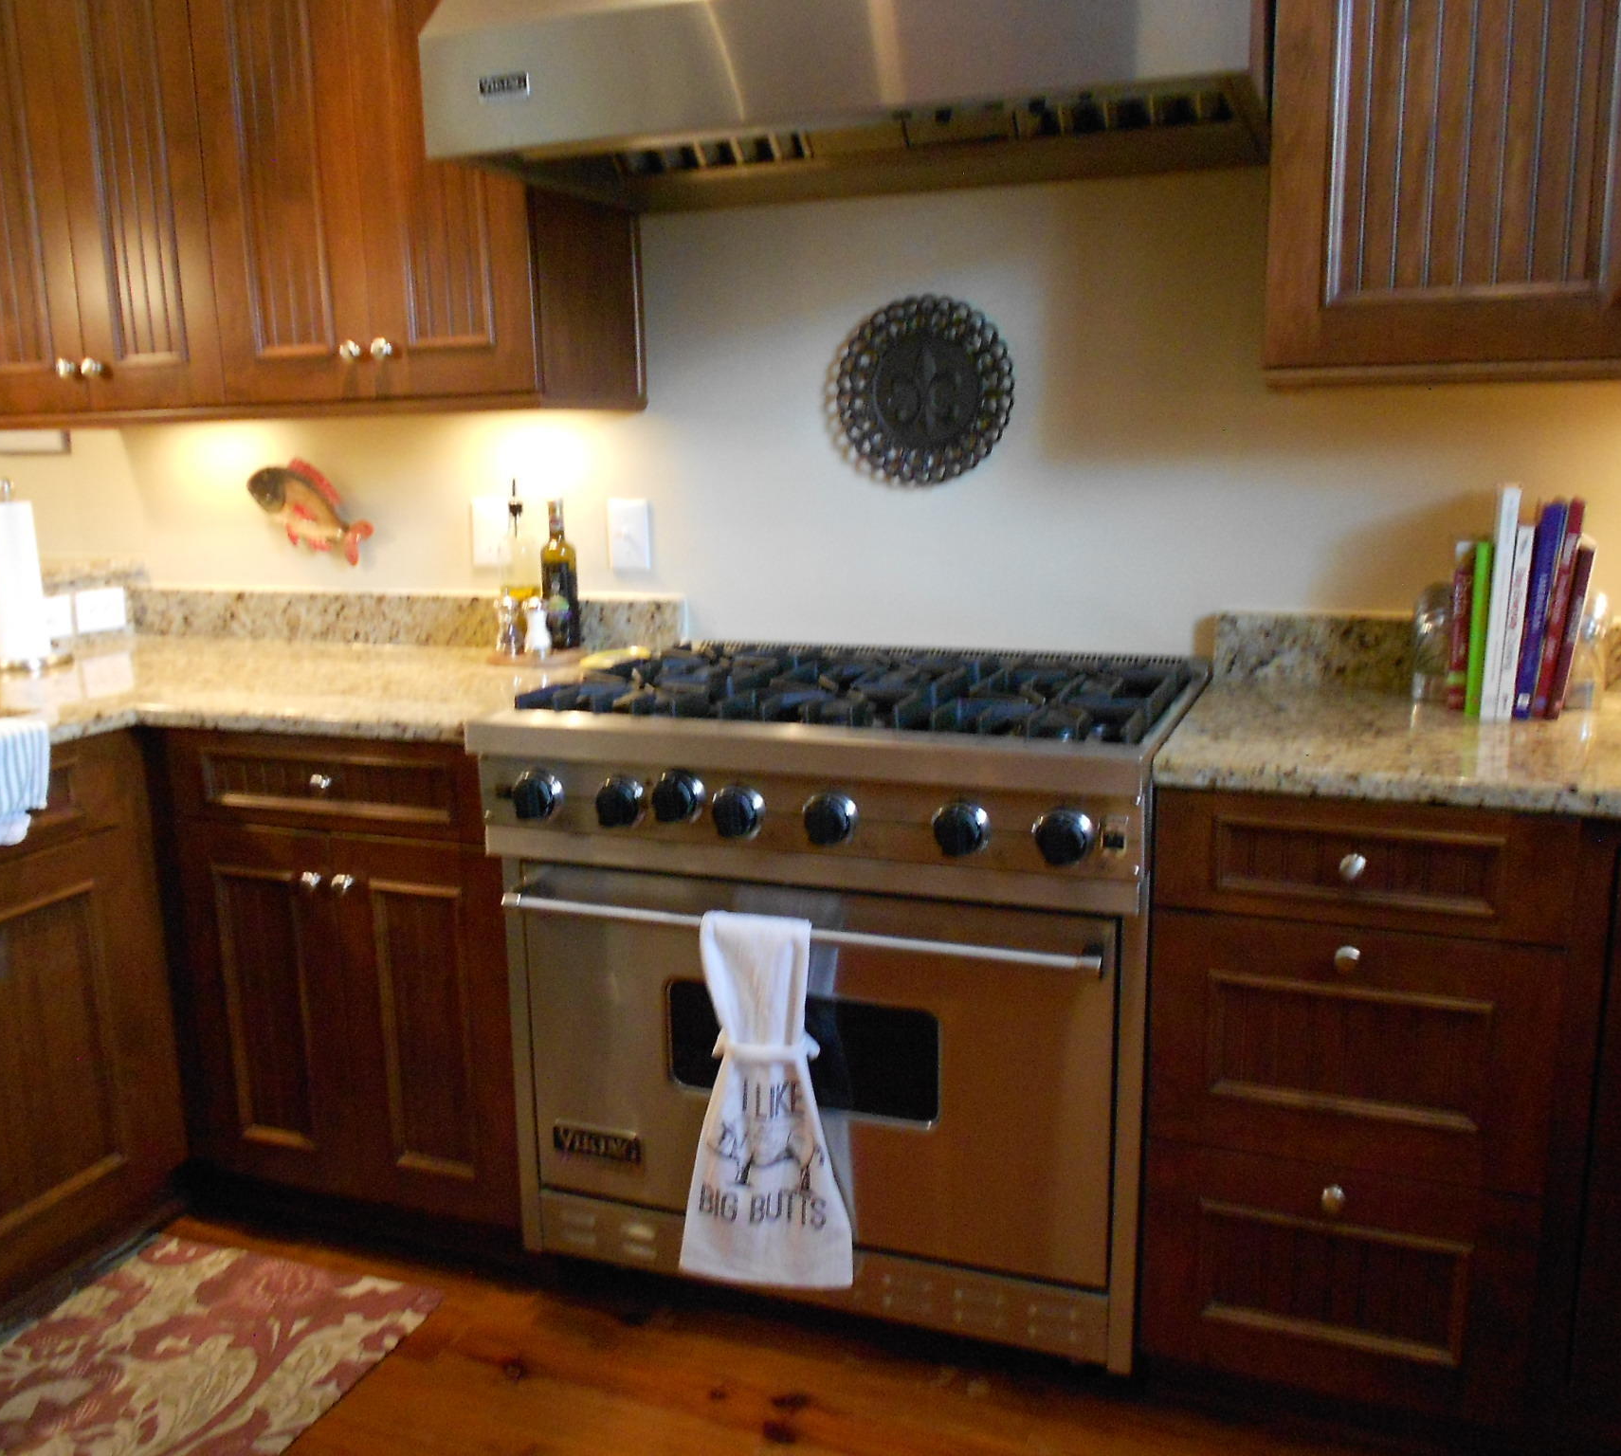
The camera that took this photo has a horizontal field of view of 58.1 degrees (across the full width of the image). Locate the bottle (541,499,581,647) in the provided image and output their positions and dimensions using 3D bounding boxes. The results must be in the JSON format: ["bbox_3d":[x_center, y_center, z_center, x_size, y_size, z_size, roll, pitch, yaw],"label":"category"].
[{"bbox_3d":[-0.461,-0.280,2.674,0.065,0.272,0.065,-1,11,0],"label":"bottle"}]

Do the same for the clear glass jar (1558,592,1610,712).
[{"bbox_3d":[1.044,-0.112,2.003,0.087,0.165,0.087,3,12,21],"label":"clear glass jar"}]

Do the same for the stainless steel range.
[{"bbox_3d":[0.090,0.372,2.231,0.908,0.910,0.730,3,12,21],"label":"stainless steel range"}]

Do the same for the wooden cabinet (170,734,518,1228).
[{"bbox_3d":[-0.614,0.313,2.519,0.605,0.751,0.660,3,12,21],"label":"wooden cabinet"}]

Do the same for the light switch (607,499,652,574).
[{"bbox_3d":[-0.331,-0.353,2.664,0.077,0.122,0.012,3,12,21],"label":"light switch"}]

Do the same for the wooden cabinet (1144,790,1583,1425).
[{"bbox_3d":[0.738,0.387,2.011,0.448,0.751,0.660,3,12,21],"label":"wooden cabinet"}]

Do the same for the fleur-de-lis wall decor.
[{"bbox_3d":[0.190,-0.558,2.410,0.302,0.305,0.022,3,12,21],"label":"fleur-de-lis wall decor"}]

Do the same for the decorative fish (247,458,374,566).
[{"bbox_3d":[-0.999,-0.433,2.889,0.305,0.175,0.040,23,18,15],"label":"decorative fish"}]

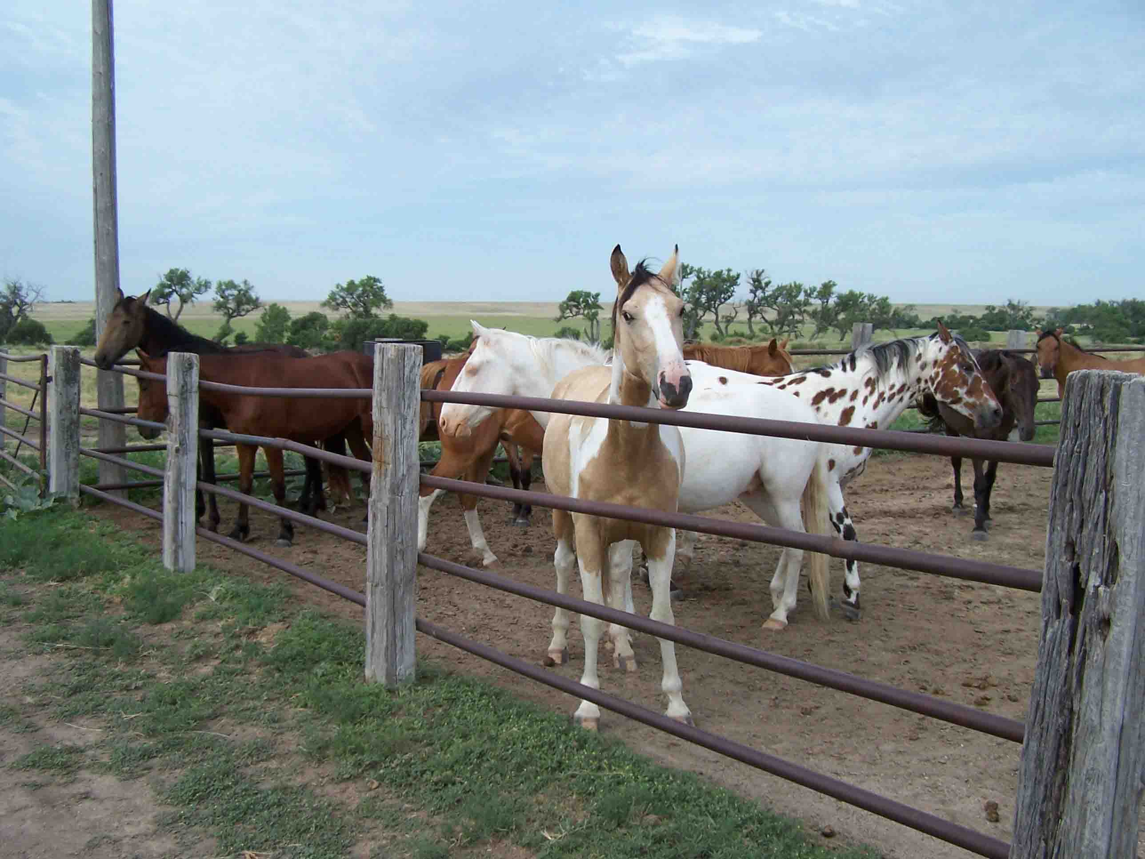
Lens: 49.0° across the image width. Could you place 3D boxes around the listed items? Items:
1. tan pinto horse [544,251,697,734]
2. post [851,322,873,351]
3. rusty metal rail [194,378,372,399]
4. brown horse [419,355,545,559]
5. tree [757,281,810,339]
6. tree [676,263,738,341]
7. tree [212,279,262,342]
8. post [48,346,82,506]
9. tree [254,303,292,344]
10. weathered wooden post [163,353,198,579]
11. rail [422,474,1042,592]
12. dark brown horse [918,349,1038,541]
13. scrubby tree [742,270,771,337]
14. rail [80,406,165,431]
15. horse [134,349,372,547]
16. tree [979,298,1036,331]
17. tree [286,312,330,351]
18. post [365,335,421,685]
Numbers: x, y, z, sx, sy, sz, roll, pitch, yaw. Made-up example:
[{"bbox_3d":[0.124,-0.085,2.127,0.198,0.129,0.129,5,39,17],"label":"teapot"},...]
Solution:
[{"bbox_3d":[0.211,0.229,5.566,0.580,1.980,1.750,-1,6,-12],"label":"tan pinto horse"},{"bbox_3d":[3.417,-0.414,14.719,0.240,1.648,0.200,1,6,6],"label":"post"},{"bbox_3d":[-1.723,-0.236,7.213,0.058,0.075,2.506,-4,5,-35],"label":"rusty metal rail"},{"bbox_3d":[0.199,0.161,9.016,2.400,1.550,0.580,0,6,-5],"label":"brown horse"},{"bbox_3d":[12.429,-7.031,74.000,3.107,3.371,2.796,0,6,0],"label":"tree"},{"bbox_3d":[7.763,-7.302,72.000,3.766,4.304,3.390,0,6,0],"label":"tree"},{"bbox_3d":[-17.614,-6.247,66.000,2.583,3.335,2.325,0,6,0],"label":"tree"},{"bbox_3d":[-4.672,-0.032,11.528,0.235,1.451,0.235,-3,7,-37],"label":"post"},{"bbox_3d":[-15.507,-5.401,64.889,1.950,2.256,1.850,1,6,0],"label":"tree"},{"bbox_3d":[-2.760,0.239,8.823,0.180,1.563,0.230,-3,7,-37],"label":"weathered wooden post"},{"bbox_3d":[0.323,0.341,4.779,0.058,0.058,3.099,-5,7,-42],"label":"rail"},{"bbox_3d":[3.414,0.044,10.714,0.580,1.500,2.000,1,6,3],"label":"dark brown horse"},{"bbox_3d":[12.961,-8.801,87.770,2.100,4.662,2.000,1,6,0],"label":"scrubby tree"},{"bbox_3d":[-3.698,-0.096,10.225,0.058,0.058,3.000,-2,4,-32],"label":"rail"},{"bbox_3d":[-2.287,0.101,9.363,2.000,1.440,0.580,-2,6,-22],"label":"horse"},{"bbox_3d":[34.624,-9.145,100.000,4.555,2.562,4.099,0,6,0],"label":"tree"},{"bbox_3d":[-13.027,-4.801,61.902,2.150,1.977,2.000,1,6,0],"label":"tree"},{"bbox_3d":[-0.854,0.418,6.018,0.190,1.652,0.230,-3,7,-37],"label":"post"}]

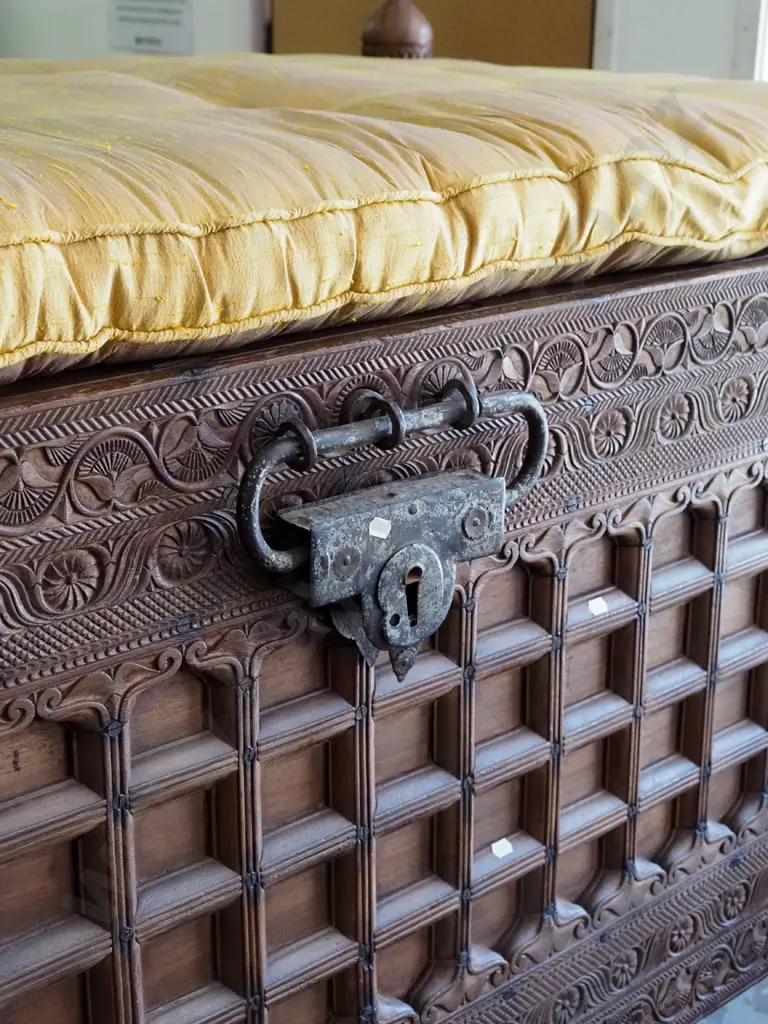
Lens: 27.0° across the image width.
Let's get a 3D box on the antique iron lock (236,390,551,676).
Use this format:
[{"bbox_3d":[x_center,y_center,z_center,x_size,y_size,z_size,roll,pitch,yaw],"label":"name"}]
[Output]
[{"bbox_3d":[0.008,0.012,0.827,0.209,0.157,0.041,-15,23,-39],"label":"antique iron lock"}]

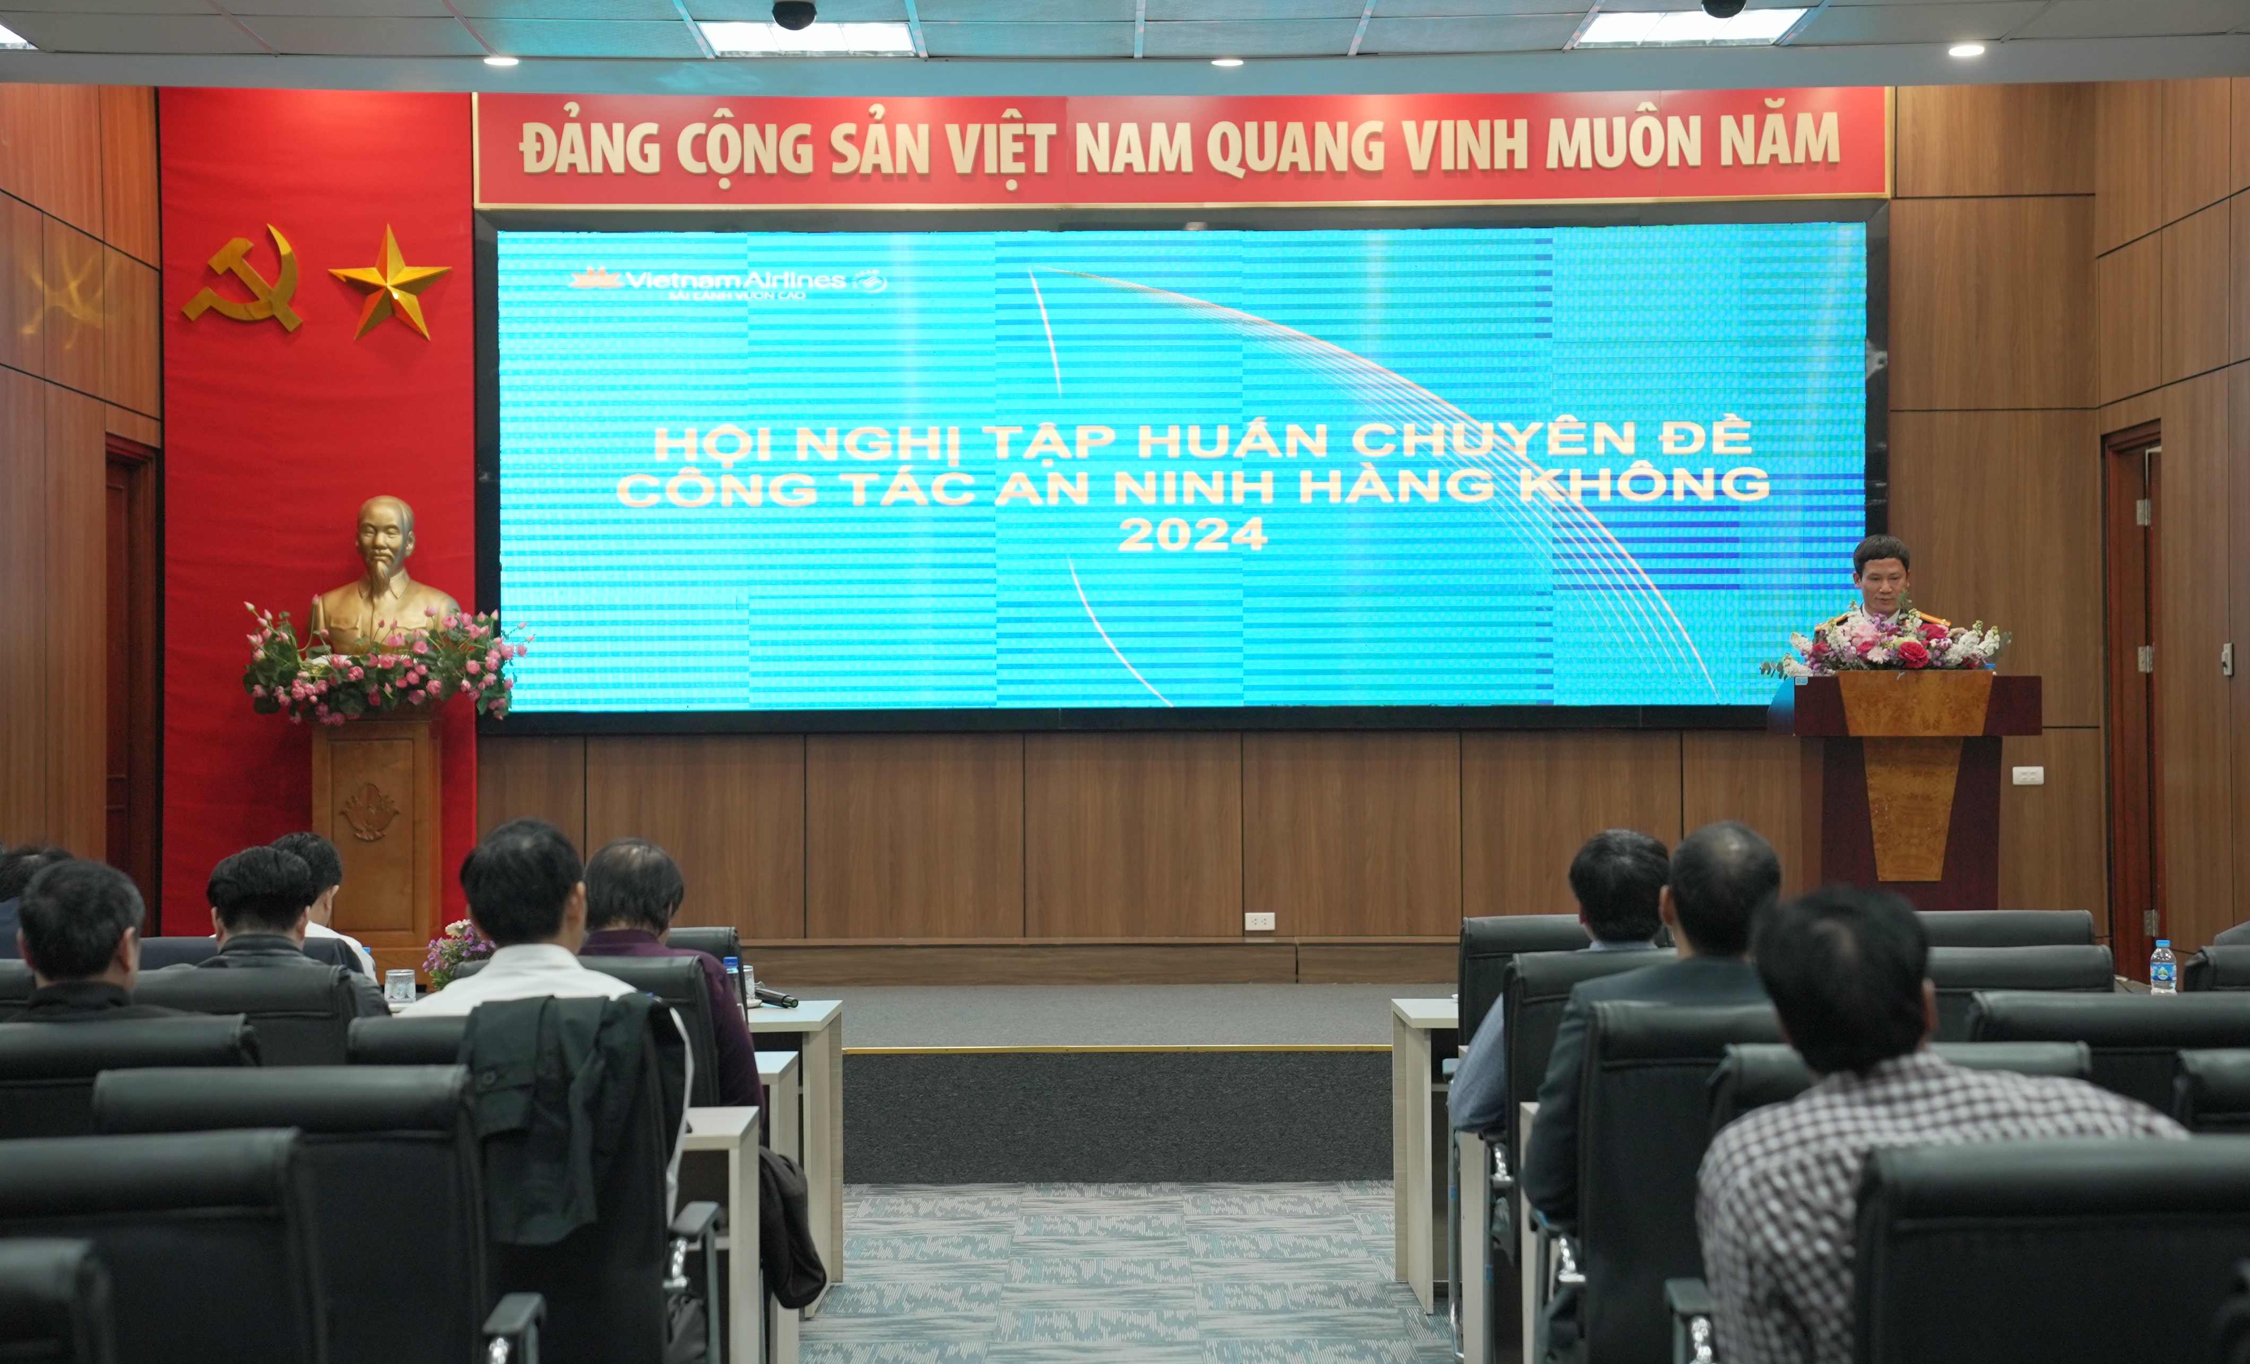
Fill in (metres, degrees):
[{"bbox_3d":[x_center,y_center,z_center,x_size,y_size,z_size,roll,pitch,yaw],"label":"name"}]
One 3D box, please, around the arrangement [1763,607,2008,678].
[{"bbox_3d":[2.532,-0.132,13.311,0.806,0.250,0.320,0,-1,0],"label":"arrangement"}]

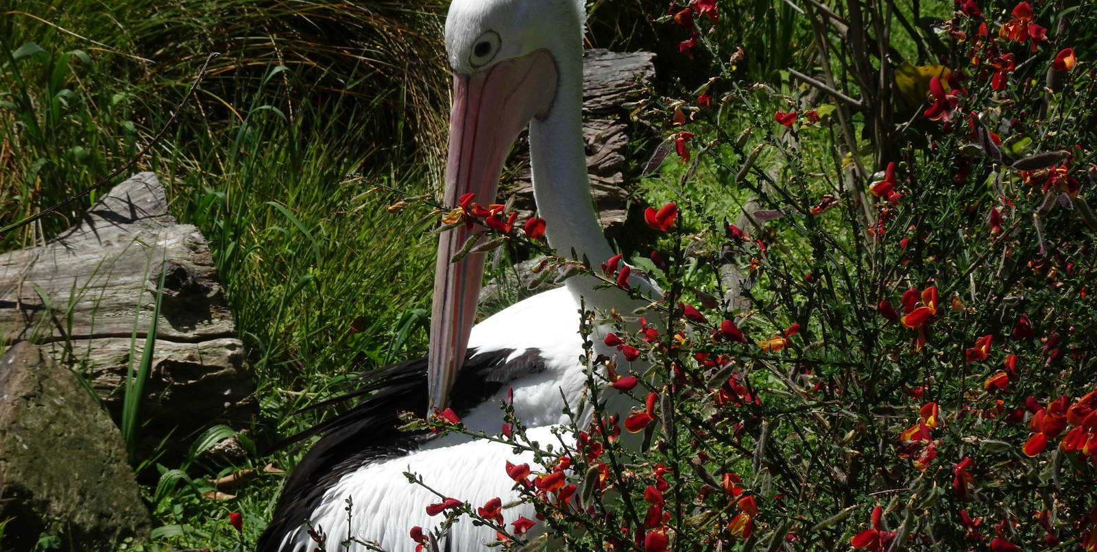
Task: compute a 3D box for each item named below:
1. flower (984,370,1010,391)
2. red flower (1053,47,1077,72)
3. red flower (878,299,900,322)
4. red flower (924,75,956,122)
[{"bbox_3d":[0.410,0.096,2.320,0.022,0.019,0.023,-9,19,-28],"label":"flower"},{"bbox_3d":[0.485,-0.204,2.380,0.022,0.022,0.022,12,21,34],"label":"red flower"},{"bbox_3d":[0.309,0.032,2.300,0.013,0.025,0.012,-39,18,4],"label":"red flower"},{"bbox_3d":[0.368,-0.167,2.380,0.032,0.044,0.031,-14,22,-39],"label":"red flower"}]

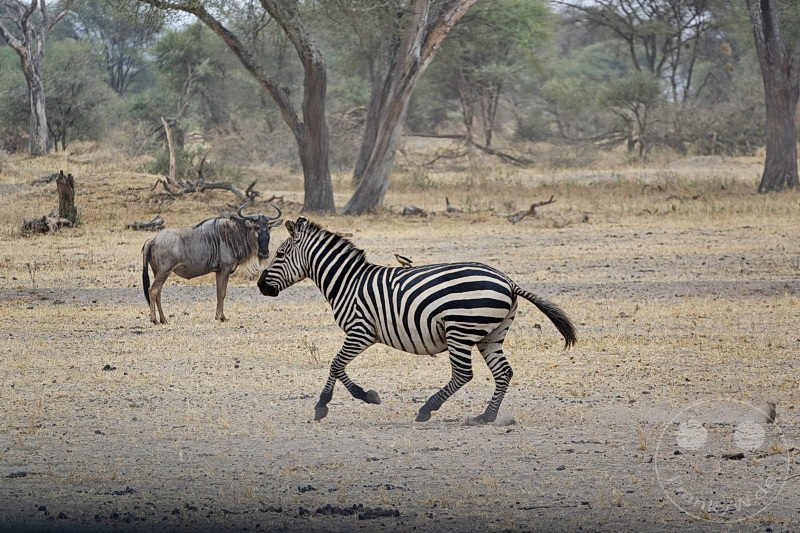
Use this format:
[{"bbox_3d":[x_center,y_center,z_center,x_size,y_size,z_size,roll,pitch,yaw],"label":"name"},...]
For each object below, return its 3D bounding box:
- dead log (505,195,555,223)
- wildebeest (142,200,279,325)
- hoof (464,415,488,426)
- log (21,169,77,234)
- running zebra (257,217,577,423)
[{"bbox_3d":[3.157,-1.355,194.000,1.260,0.680,0.500,0,1,0],"label":"dead log"},{"bbox_3d":[-2.139,-0.034,91.000,1.550,1.380,0.550,0,1,-22],"label":"wildebeest"},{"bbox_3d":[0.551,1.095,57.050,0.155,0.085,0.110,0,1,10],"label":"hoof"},{"bbox_3d":[-7.889,-1.459,180.000,1.250,1.480,0.900,0,1,0],"label":"log"},{"bbox_3d":[0.117,0.377,57.000,2.240,1.470,0.520,0,1,10],"label":"running zebra"}]

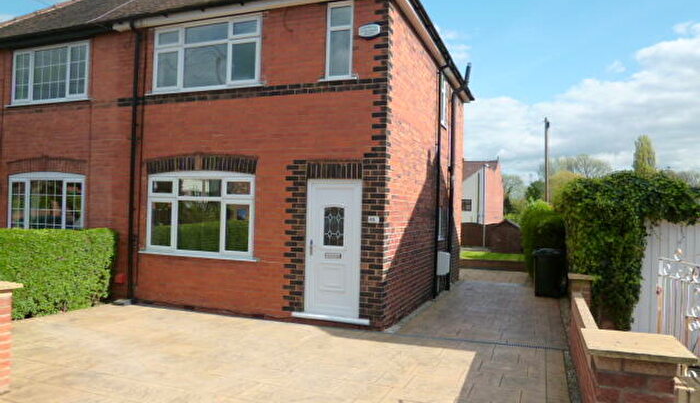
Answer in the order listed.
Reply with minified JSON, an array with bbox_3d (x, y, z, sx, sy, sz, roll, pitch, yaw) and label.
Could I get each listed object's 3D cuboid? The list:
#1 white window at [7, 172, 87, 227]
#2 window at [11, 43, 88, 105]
[{"bbox_3d":[-6.004,0.133,9.550,2.164,1.404,0.100,1,-1,21],"label":"white window"},{"bbox_3d":[-5.954,-2.514,9.604,2.137,1.119,0.100,1,-1,21],"label":"window"}]

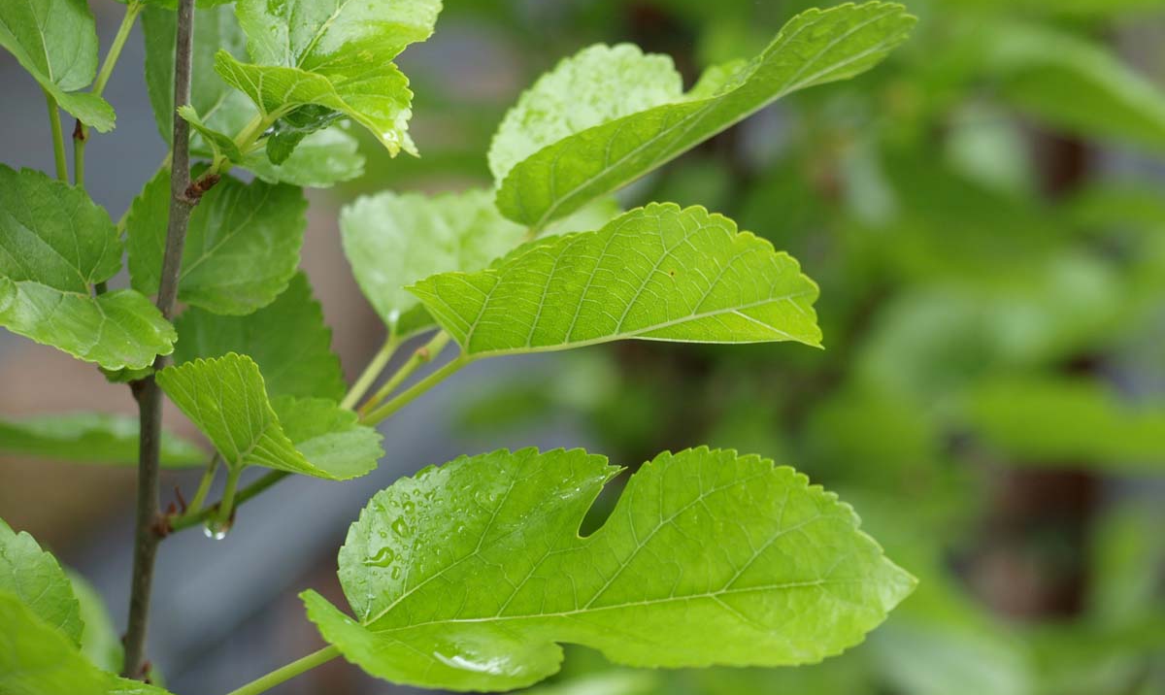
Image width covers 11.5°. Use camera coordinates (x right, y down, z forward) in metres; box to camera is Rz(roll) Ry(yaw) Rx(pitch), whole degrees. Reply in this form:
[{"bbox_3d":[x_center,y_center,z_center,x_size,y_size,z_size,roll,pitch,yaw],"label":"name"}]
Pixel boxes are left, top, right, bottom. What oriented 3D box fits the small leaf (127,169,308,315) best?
[{"bbox_3d":[-0.077,-0.022,1.220,0.038,0.031,0.020,0,6,0],"label":"small leaf"}]

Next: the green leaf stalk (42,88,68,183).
[{"bbox_3d":[-0.110,-0.044,1.210,0.003,0.020,0.004,-8,6,0],"label":"green leaf stalk"}]

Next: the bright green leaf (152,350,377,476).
[{"bbox_3d":[-0.064,0.014,1.180,0.045,0.025,0.028,0,6,0],"label":"bright green leaf"}]

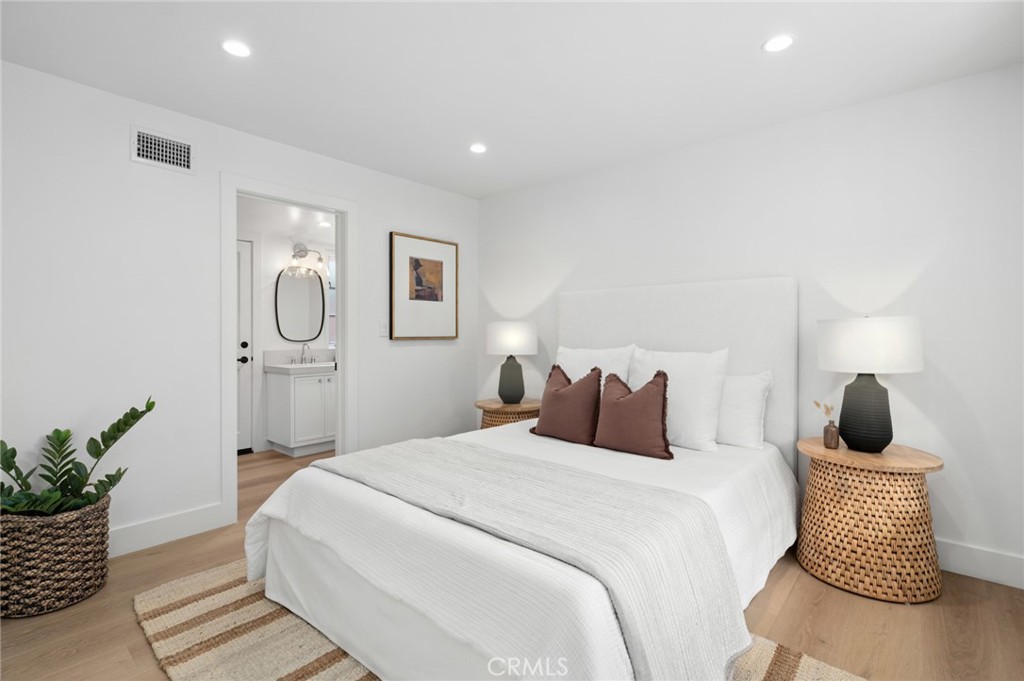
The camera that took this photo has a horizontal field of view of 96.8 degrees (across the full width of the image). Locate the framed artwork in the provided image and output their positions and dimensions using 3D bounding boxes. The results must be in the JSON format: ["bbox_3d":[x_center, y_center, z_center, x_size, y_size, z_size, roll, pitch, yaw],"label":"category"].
[{"bbox_3d":[-0.737,-0.438,3.903,0.043,0.860,0.705,1,2,41],"label":"framed artwork"}]

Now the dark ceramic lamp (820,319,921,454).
[{"bbox_3d":[1.760,0.216,2.257,0.410,0.660,0.410,1,2,41],"label":"dark ceramic lamp"}]

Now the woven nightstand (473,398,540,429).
[{"bbox_3d":[-0.015,0.806,3.691,0.565,0.605,0.565,1,2,41],"label":"woven nightstand"}]

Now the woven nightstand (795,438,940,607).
[{"bbox_3d":[1.746,0.848,2.261,0.565,0.605,0.565,1,2,41],"label":"woven nightstand"}]

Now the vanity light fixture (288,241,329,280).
[{"bbox_3d":[-2.090,-0.821,4.614,0.250,0.365,0.450,1,2,41],"label":"vanity light fixture"}]

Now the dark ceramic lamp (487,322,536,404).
[{"bbox_3d":[0.000,0.175,3.674,0.410,0.660,0.410,0,2,0],"label":"dark ceramic lamp"}]

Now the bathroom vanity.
[{"bbox_3d":[-1.988,0.657,4.538,0.540,0.850,0.635,1,2,41],"label":"bathroom vanity"}]

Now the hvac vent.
[{"bbox_3d":[-1.927,-1.055,2.521,0.024,0.198,0.293,1,2,41],"label":"hvac vent"}]

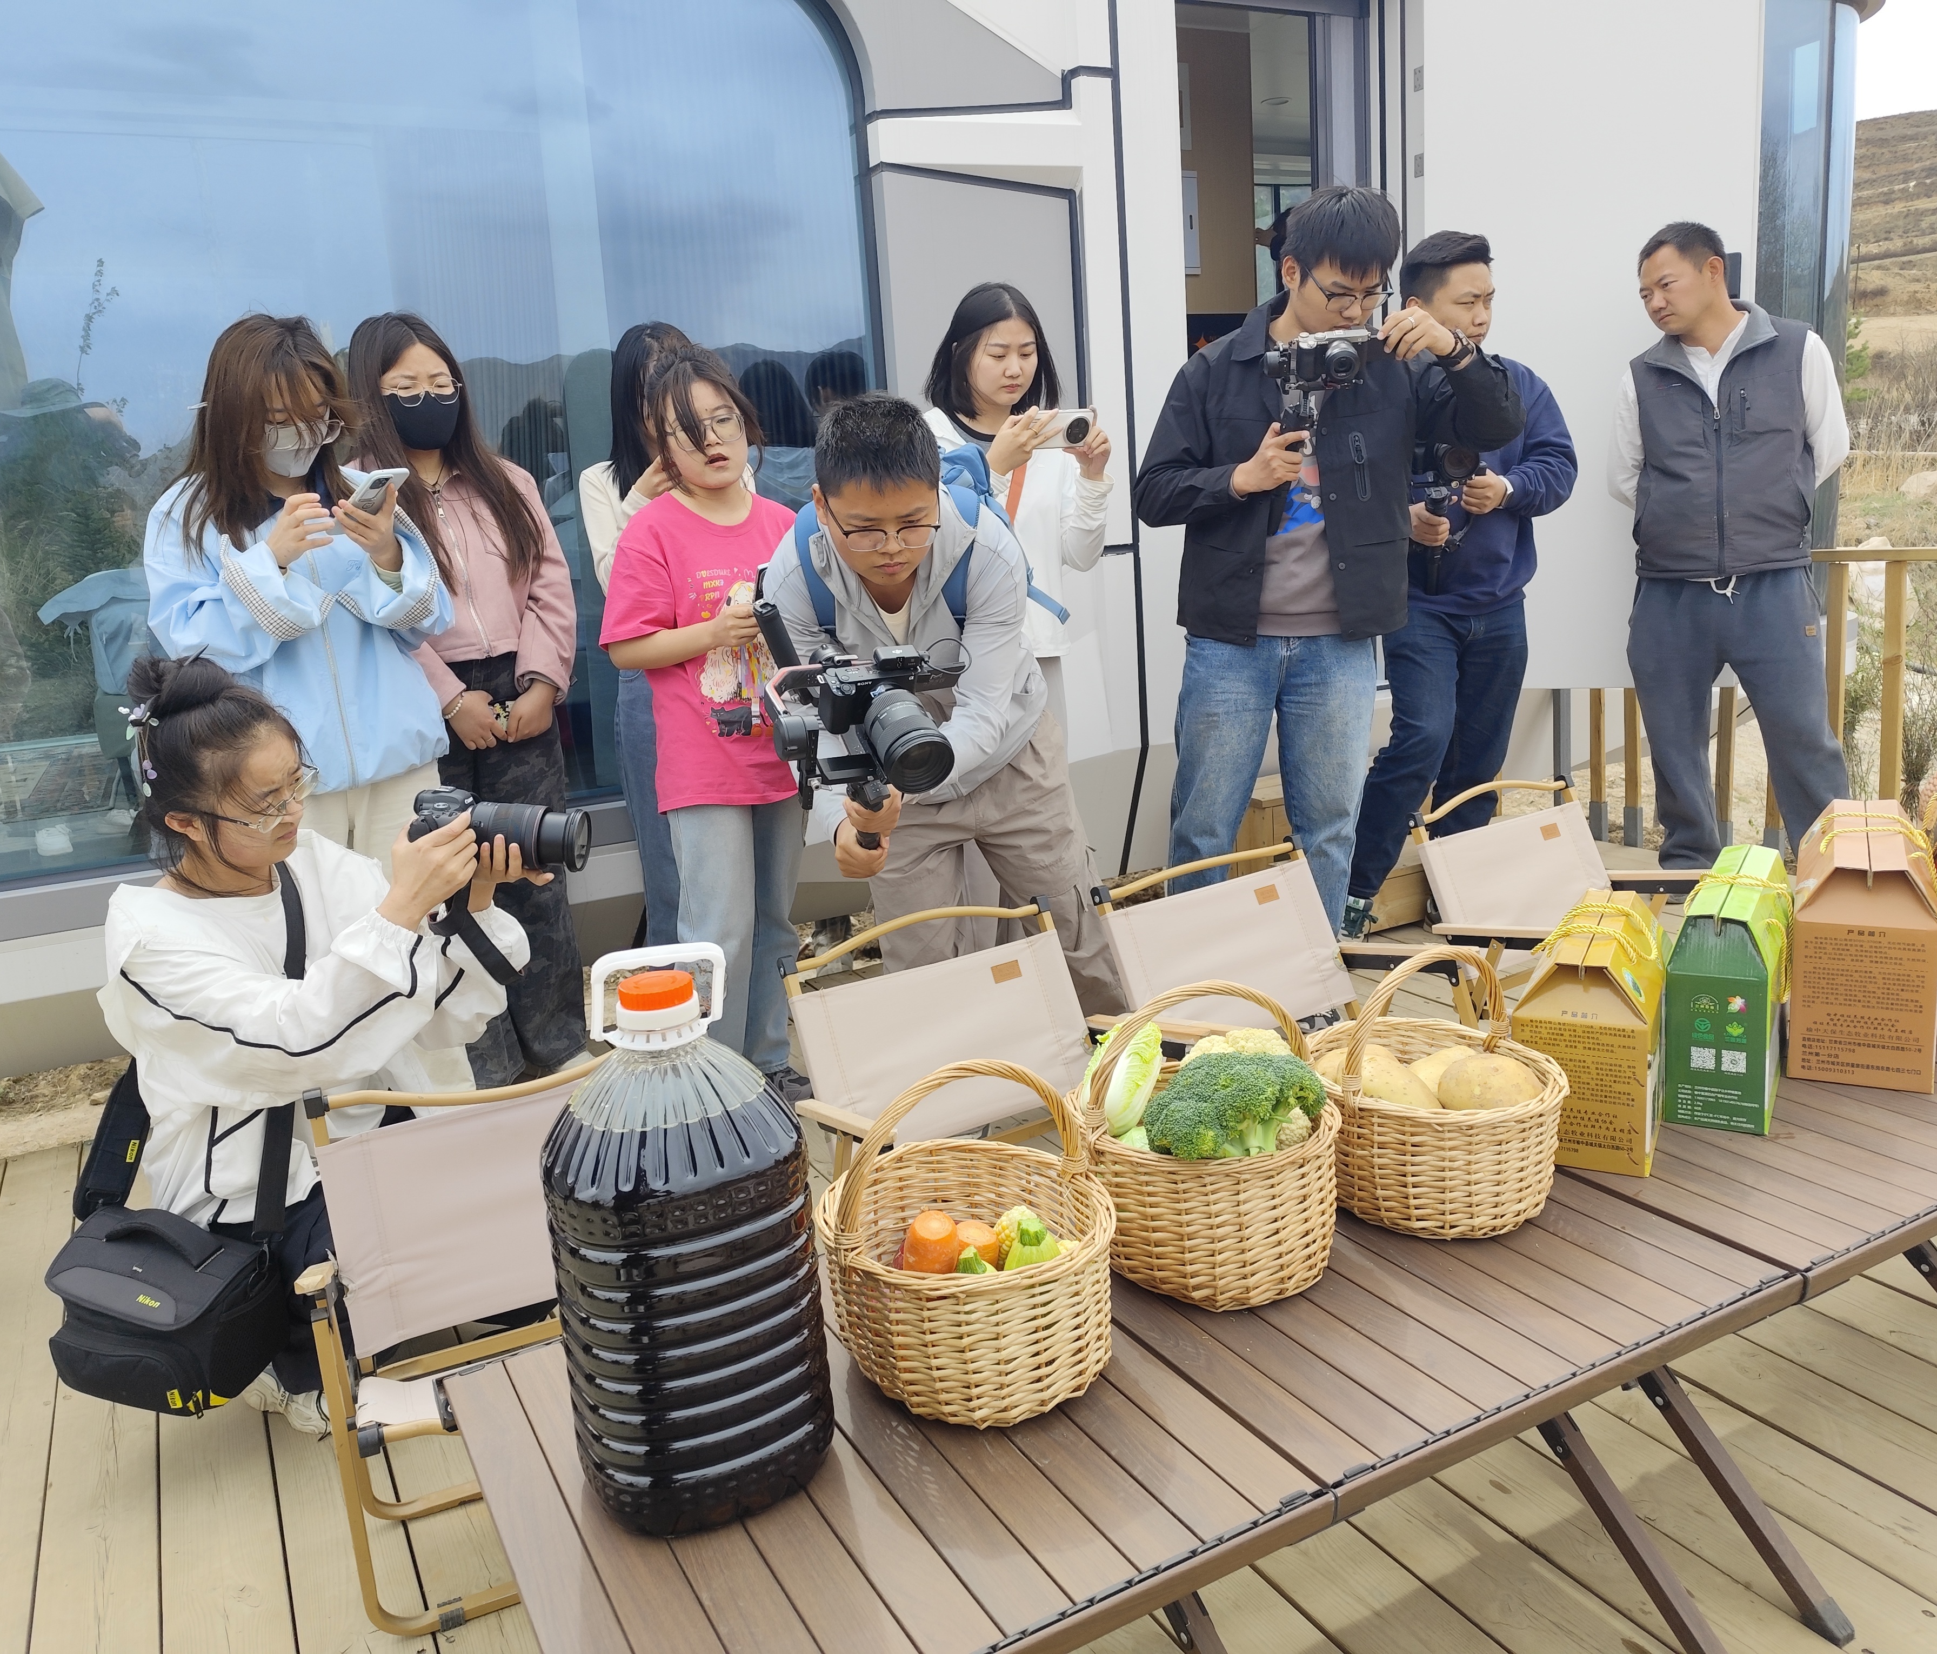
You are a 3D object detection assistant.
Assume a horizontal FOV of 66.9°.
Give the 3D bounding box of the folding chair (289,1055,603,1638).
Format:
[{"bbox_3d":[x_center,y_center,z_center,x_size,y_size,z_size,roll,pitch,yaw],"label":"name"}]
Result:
[{"bbox_3d":[-0.479,0.549,1.729,0.500,0.530,0.430,-10,12,-27],"label":"folding chair"}]

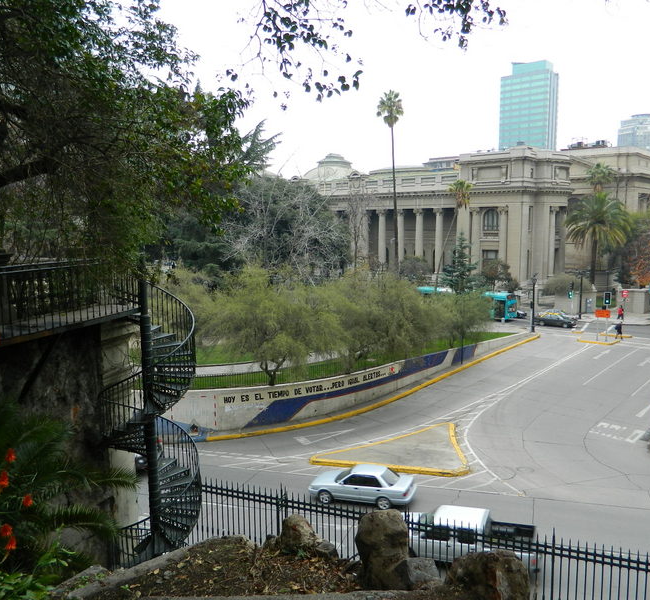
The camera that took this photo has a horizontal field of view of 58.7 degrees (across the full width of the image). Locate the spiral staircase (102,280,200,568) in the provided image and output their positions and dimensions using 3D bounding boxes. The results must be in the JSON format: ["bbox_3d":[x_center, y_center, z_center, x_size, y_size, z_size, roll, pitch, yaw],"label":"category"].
[{"bbox_3d":[-3.646,2.843,12.073,1.880,6.563,1.880,-1,7,0],"label":"spiral staircase"}]

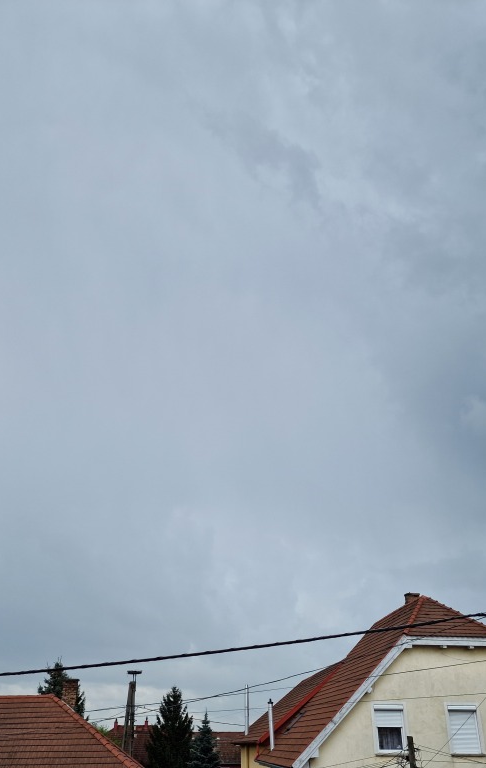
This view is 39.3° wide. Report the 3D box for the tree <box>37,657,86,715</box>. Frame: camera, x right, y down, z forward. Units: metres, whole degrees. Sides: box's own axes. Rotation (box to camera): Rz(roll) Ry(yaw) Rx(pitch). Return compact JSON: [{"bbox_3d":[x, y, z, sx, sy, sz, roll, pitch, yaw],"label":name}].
[{"bbox_3d":[-11.211,20.919,39.376,4.800,9.500,4.800,0,-28,0],"label":"tree"}]

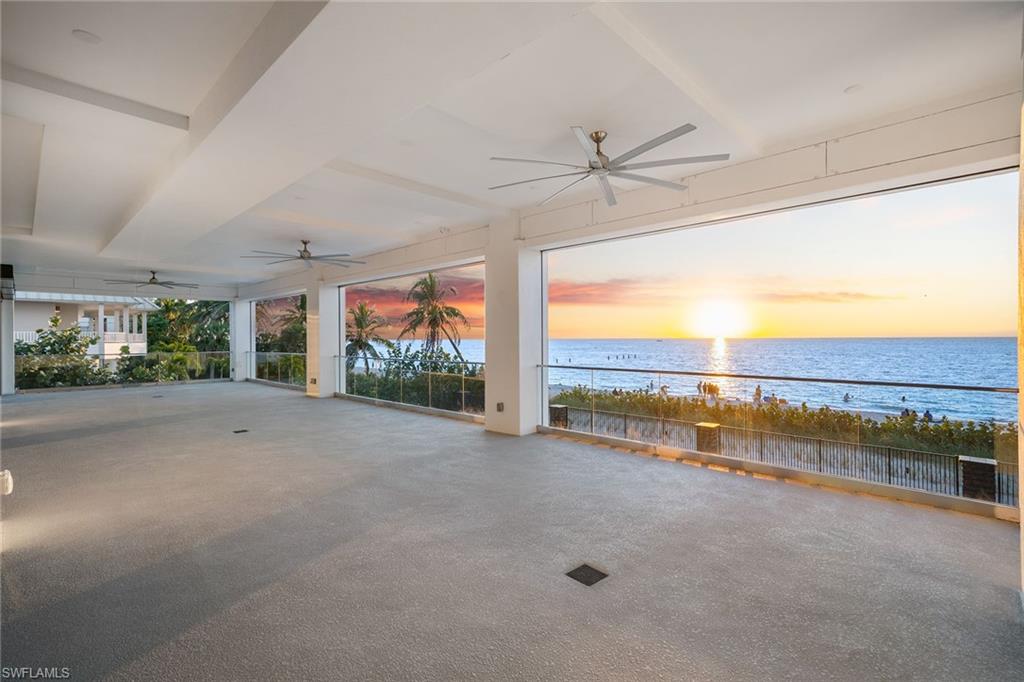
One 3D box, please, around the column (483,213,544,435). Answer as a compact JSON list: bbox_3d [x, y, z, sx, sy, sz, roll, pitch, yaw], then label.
[{"bbox_3d":[0.068,-0.281,7.620,0.699,3.542,0.654,0,0,43],"label":"column"}]

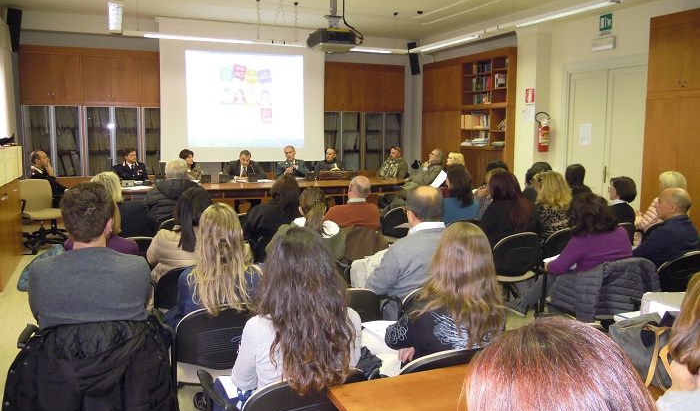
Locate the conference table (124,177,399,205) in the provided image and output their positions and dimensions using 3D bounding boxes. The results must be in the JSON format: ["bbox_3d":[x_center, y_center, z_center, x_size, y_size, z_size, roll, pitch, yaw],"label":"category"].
[{"bbox_3d":[-1.375,0.060,8.476,4.600,0.760,1.100,-3,8,-22],"label":"conference table"}]

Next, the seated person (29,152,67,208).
[{"bbox_3d":[-4.243,-0.180,8.322,0.850,1.241,0.550,-3,8,-24],"label":"seated person"}]

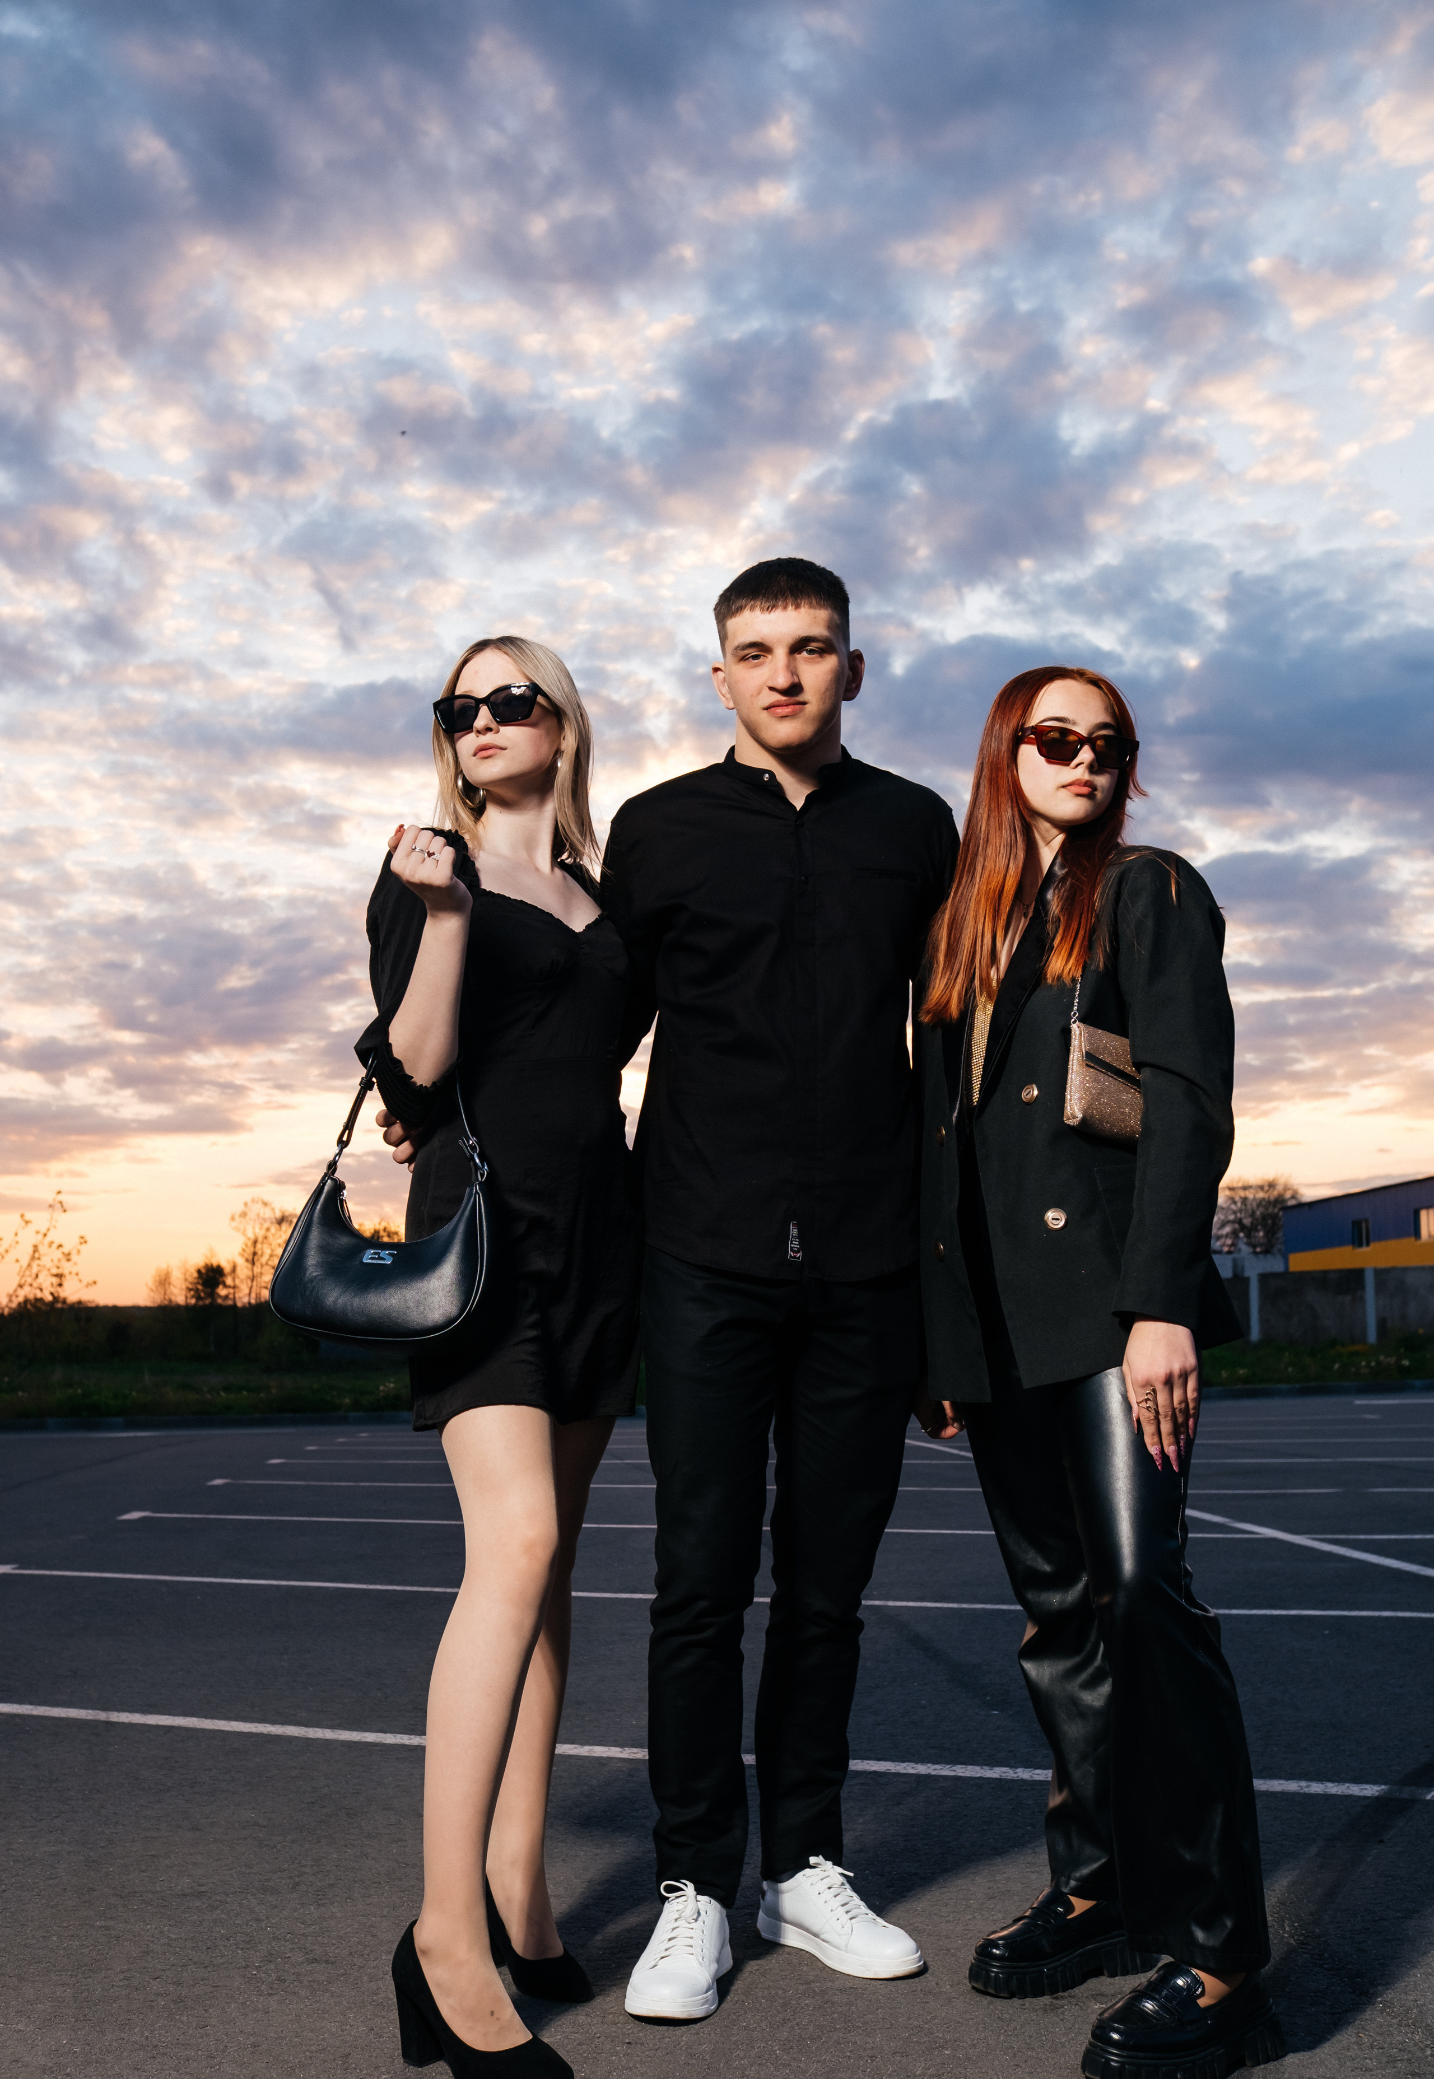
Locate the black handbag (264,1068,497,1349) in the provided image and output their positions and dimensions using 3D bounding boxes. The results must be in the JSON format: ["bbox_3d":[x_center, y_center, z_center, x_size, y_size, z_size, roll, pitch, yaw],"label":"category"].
[{"bbox_3d":[-0.377,0.183,2.340,0.250,0.325,0.090,0,-8,-5],"label":"black handbag"}]

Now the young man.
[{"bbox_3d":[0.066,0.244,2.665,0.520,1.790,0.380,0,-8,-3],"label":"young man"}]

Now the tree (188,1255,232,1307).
[{"bbox_3d":[-25.450,13.291,105.000,2.400,4.900,2.400,-1,-8,0],"label":"tree"}]

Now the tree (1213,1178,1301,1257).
[{"bbox_3d":[19.234,7.745,75.000,3.800,5.600,3.800,-1,-8,0],"label":"tree"}]

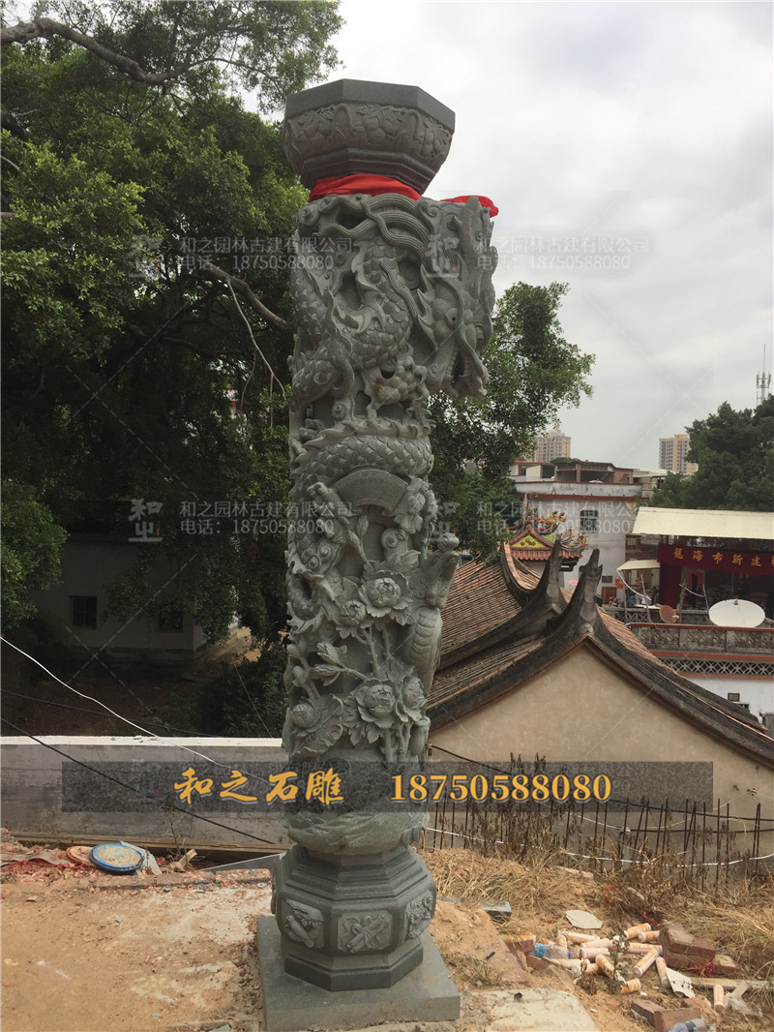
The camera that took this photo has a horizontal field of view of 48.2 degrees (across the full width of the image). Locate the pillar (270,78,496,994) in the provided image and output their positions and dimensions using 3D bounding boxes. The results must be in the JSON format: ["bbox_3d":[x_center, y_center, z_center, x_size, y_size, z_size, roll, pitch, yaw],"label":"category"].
[{"bbox_3d":[-0.019,0.097,3.518,0.854,3.369,0.686,1,1,-10],"label":"pillar"}]

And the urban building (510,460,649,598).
[{"bbox_3d":[12.829,1.336,59.519,9.000,10.000,7.500,1,1,-16],"label":"urban building"}]

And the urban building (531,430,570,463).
[{"bbox_3d":[129.593,-34.123,685.000,28.500,65.000,13.500,2,1,44],"label":"urban building"}]

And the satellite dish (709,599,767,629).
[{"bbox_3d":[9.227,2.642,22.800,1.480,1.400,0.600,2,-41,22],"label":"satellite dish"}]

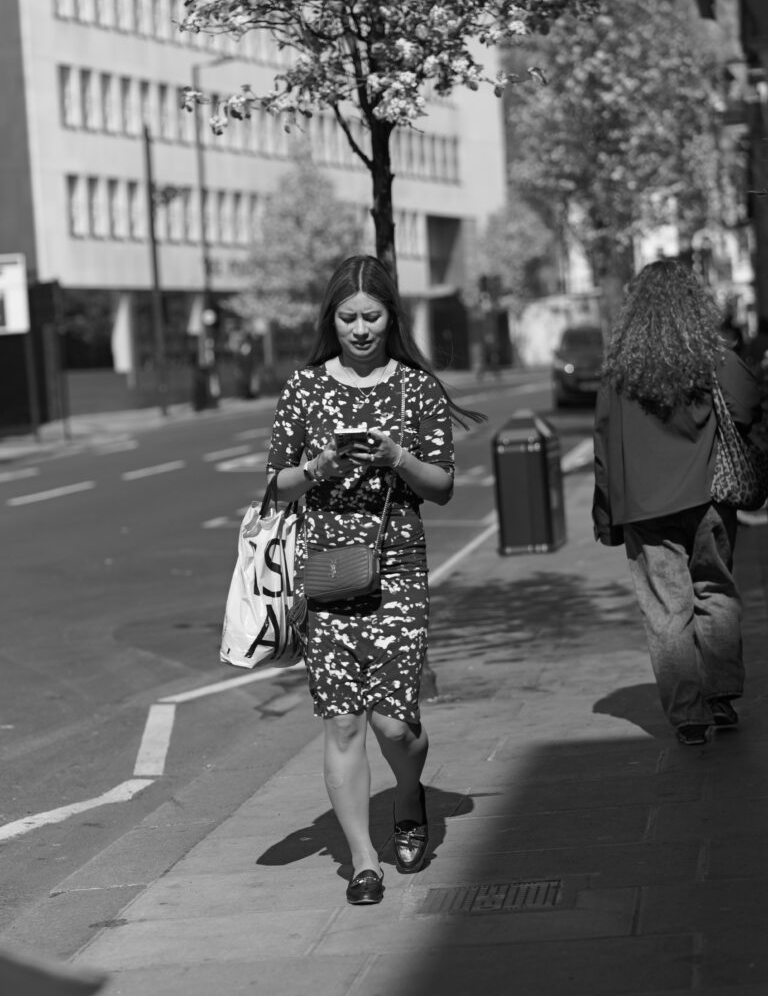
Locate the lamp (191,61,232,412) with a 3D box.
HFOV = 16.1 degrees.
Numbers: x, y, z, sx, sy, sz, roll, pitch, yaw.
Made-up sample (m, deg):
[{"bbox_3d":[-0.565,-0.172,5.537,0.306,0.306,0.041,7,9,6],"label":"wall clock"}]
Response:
[{"bbox_3d":[-5.018,-7.907,81.000,1.250,10.600,0.400,-3,3,15],"label":"lamp"}]

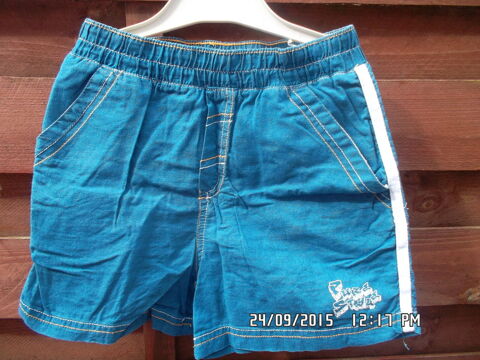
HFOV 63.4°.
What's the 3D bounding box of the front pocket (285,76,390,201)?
[{"bbox_3d":[0.094,-0.041,0.377,0.095,0.112,0.020,-2,14,-9],"label":"front pocket"}]

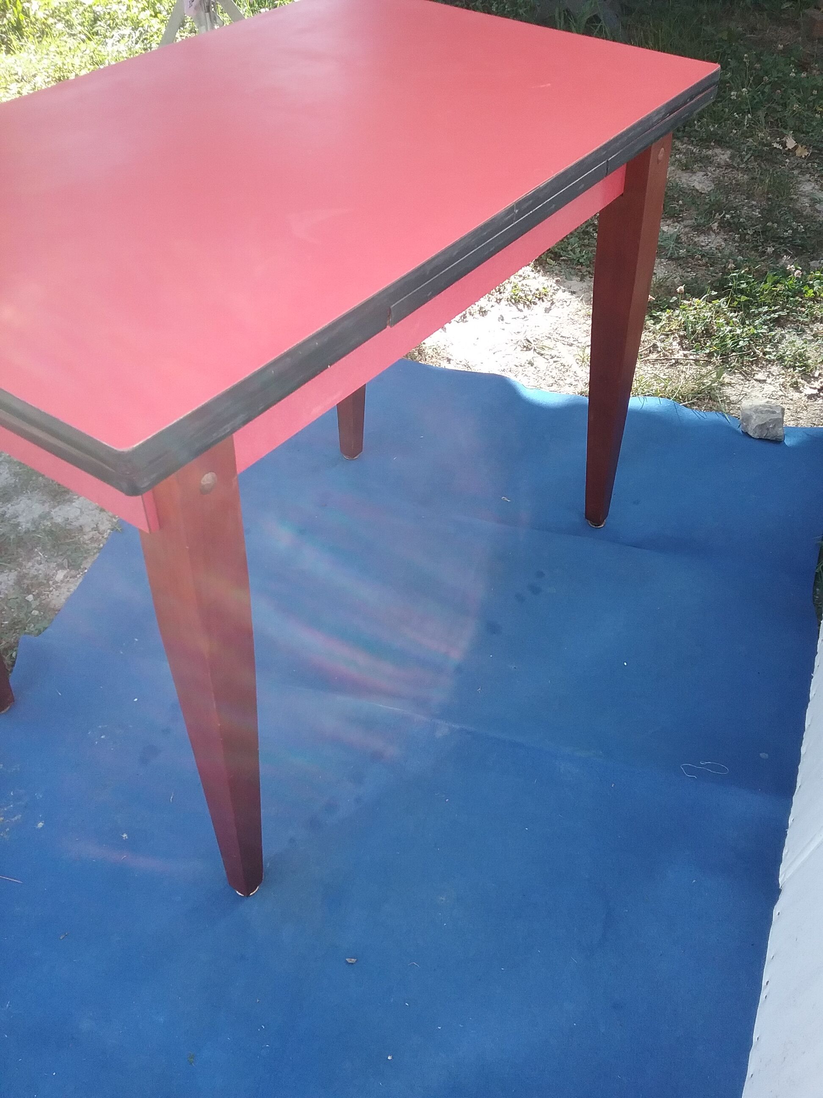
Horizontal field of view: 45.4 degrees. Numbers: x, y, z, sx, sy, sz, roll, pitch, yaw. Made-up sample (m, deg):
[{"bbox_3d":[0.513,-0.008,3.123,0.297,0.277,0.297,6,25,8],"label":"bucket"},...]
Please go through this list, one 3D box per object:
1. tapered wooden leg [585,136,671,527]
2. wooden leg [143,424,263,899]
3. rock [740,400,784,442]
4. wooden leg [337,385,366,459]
[{"bbox_3d":[0.313,-0.302,1.502,0.071,0.724,0.071,26,52,26],"label":"tapered wooden leg"},{"bbox_3d":[-0.197,0.164,1.001,0.069,0.724,0.069,27,48,25],"label":"wooden leg"},{"bbox_3d":[0.698,-0.259,1.952,0.082,0.060,0.058,18,46,17],"label":"rock"},{"bbox_3d":[-0.109,-0.468,1.671,0.070,0.724,0.070,25,46,26],"label":"wooden leg"}]

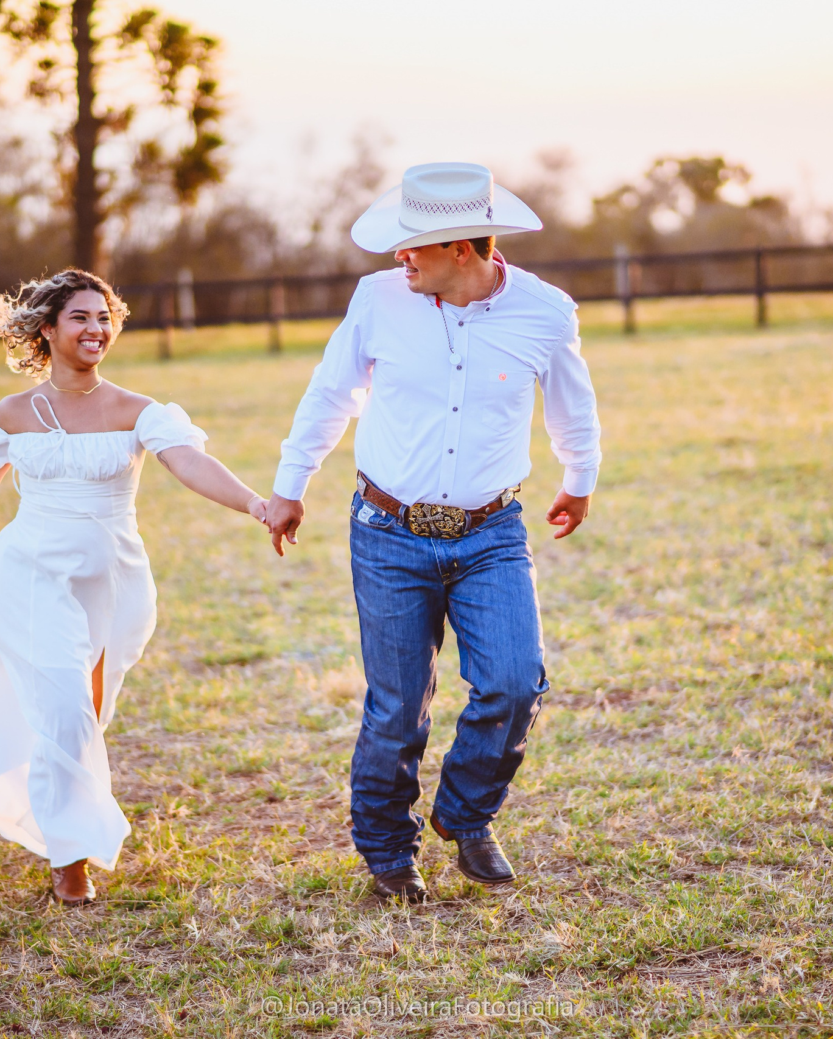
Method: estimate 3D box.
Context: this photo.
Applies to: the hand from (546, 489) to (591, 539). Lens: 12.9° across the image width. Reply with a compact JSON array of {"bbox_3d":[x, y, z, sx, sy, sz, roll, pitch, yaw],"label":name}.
[{"bbox_3d":[0.362,-0.013,8.780,0.100,0.125,0.100,0,4,10],"label":"hand"}]

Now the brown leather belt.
[{"bbox_3d":[0.049,-0.039,8.770,0.380,0.145,0.280,-1,4,-2],"label":"brown leather belt"}]

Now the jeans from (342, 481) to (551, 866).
[{"bbox_3d":[0.074,0.391,8.830,0.475,0.910,0.420,-1,4,-3],"label":"jeans"}]

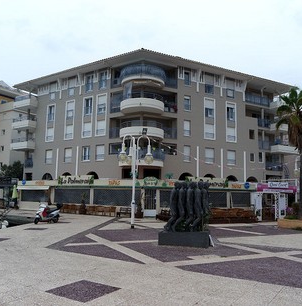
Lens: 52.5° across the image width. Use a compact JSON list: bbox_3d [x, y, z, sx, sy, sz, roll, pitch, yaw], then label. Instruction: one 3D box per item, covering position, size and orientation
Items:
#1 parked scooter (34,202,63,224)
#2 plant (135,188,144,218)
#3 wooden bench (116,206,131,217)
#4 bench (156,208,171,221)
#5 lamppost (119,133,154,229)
[{"bbox_3d":[-5.636,3.234,16.739,0.720,1.220,1.820,-6,-10,43],"label":"parked scooter"},{"bbox_3d":[-0.791,3.610,22.023,0.580,2.060,0.580,1,-7,0],"label":"plant"},{"bbox_3d":[-1.681,4.215,21.939,1.200,0.800,0.600,-3,-9,30],"label":"wooden bench"},{"bbox_3d":[1.040,4.060,20.320,1.250,0.800,0.600,-4,-9,36],"label":"bench"},{"bbox_3d":[-0.769,1.410,15.619,1.700,4.750,1.700,2,-8,-3],"label":"lamppost"}]

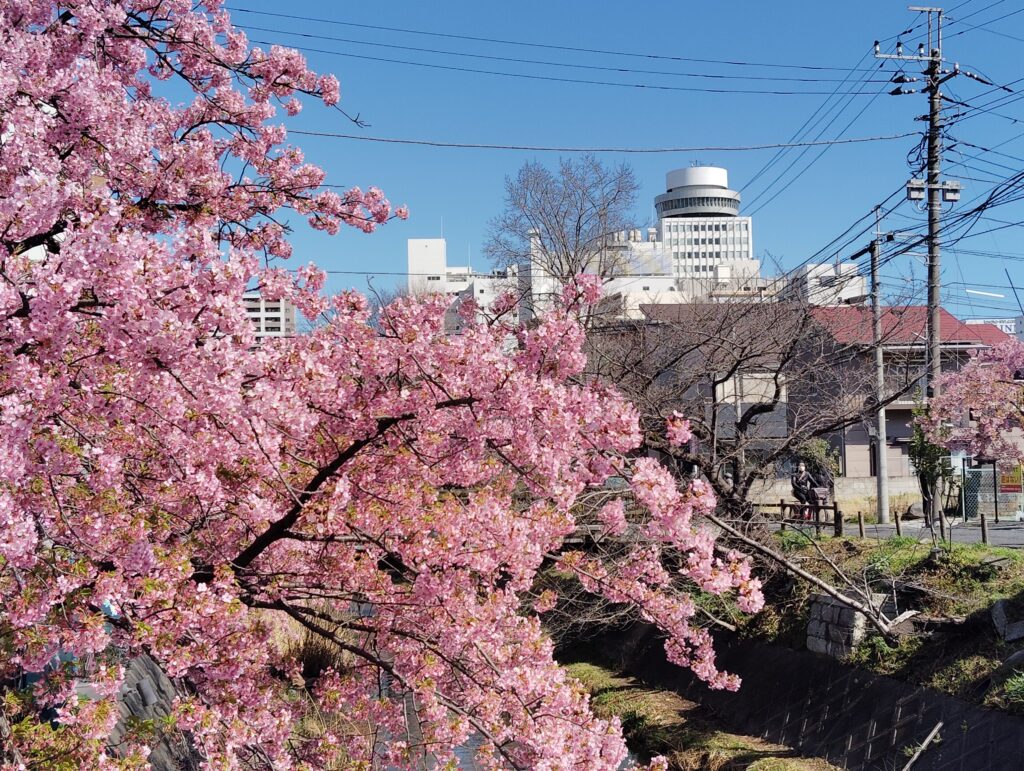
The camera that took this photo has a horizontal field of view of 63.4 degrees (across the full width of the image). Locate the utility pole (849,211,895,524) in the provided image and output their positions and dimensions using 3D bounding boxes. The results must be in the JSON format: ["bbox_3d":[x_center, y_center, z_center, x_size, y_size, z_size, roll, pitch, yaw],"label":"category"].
[{"bbox_3d":[9.411,-0.522,21.655,1.150,8.230,0.700,-1,-2,-6],"label":"utility pole"}]

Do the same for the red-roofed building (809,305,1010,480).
[{"bbox_3d":[13.094,0.580,27.597,6.300,6.400,5.800,-1,-2,-4],"label":"red-roofed building"}]

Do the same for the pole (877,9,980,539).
[{"bbox_3d":[10.987,-3.268,21.881,2.600,13.680,1.500,1,-2,-8],"label":"pole"}]

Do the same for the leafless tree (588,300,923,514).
[{"bbox_3d":[5.460,0.605,18.600,7.400,5.000,6.000,-1,-2,-3],"label":"leafless tree"}]

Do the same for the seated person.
[{"bbox_3d":[7.395,2.608,20.900,0.680,1.380,0.520,-3,-3,44],"label":"seated person"}]

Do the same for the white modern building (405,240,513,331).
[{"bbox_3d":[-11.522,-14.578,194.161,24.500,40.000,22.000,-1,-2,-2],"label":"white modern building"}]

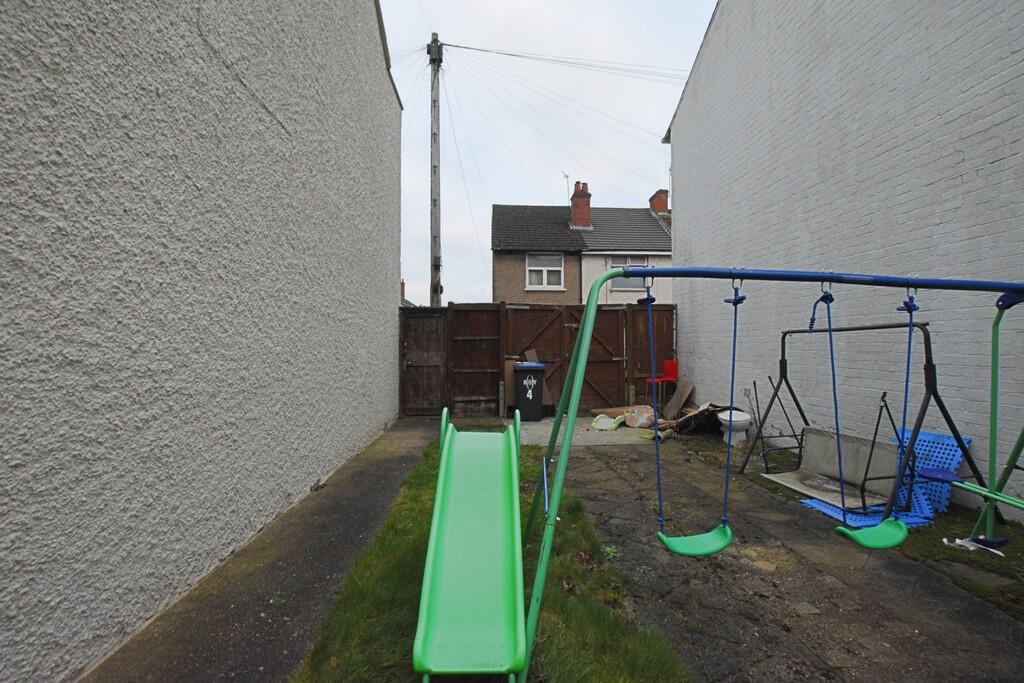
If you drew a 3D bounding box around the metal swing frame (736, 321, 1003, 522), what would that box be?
[{"bbox_3d":[2.870,0.595,3.630,1.010,1.400,1.460,0,0,-6],"label":"metal swing frame"}]

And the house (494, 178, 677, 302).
[{"bbox_3d":[3.650,-3.500,24.400,9.400,10.000,7.900,0,0,-2],"label":"house"}]

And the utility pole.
[{"bbox_3d":[-1.710,-2.730,9.600,0.320,8.400,0.310,0,0,0],"label":"utility pole"}]

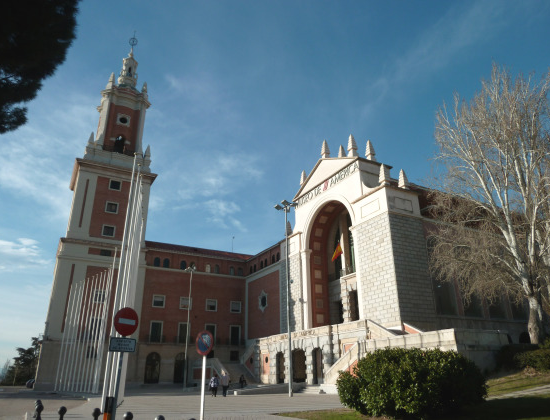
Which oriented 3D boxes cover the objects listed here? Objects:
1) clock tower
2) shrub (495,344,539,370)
[{"bbox_3d":[-30.327,-4.518,75.072,13.123,68.841,13.123,11,-25,-26],"label":"clock tower"},{"bbox_3d":[14.619,9.107,24.814,2.400,1.700,2.000,-1,-22,0],"label":"shrub"}]

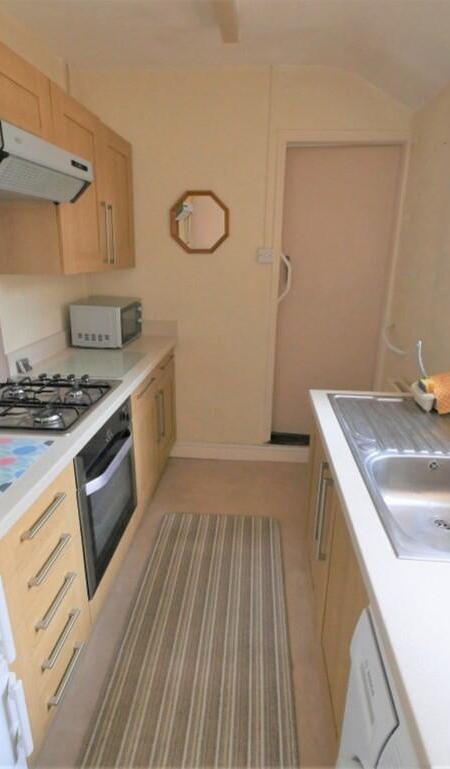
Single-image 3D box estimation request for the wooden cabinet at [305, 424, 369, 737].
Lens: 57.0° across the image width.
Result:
[{"bbox_3d":[0.622,0.620,1.389,0.540,0.810,0.980,2,18,5],"label":"wooden cabinet"}]

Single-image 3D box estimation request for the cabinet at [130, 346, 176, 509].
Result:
[{"bbox_3d":[-0.670,0.240,2.496,0.560,0.810,0.990,2,18,4],"label":"cabinet"}]

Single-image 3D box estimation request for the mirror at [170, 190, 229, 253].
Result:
[{"bbox_3d":[-0.157,-1.001,2.562,0.370,0.365,0.025,2,18,4],"label":"mirror"}]

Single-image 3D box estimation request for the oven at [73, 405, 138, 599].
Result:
[{"bbox_3d":[-0.707,0.386,1.698,0.550,0.595,0.595,2,18,4],"label":"oven"}]

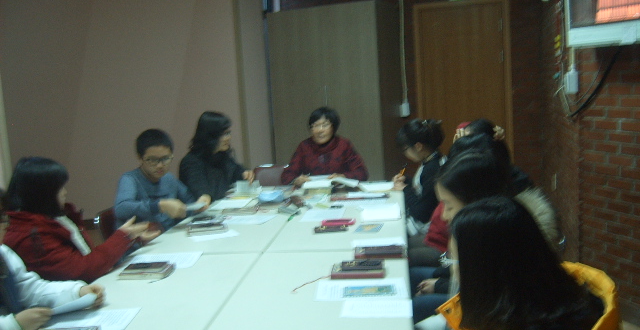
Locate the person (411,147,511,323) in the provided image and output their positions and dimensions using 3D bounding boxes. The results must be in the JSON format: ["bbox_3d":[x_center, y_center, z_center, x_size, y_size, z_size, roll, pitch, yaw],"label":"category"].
[{"bbox_3d":[0.502,0.504,2.355,0.660,1.150,0.500,-2,8,7],"label":"person"}]

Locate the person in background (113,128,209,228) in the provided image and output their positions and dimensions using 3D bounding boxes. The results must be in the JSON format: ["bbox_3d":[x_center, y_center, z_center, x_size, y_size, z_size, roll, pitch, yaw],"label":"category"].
[{"bbox_3d":[-0.853,0.394,3.643,0.620,1.170,0.490,2,10,35],"label":"person in background"}]

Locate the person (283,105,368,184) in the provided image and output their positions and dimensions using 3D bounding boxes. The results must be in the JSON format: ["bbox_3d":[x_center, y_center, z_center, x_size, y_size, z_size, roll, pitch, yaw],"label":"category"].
[{"bbox_3d":[0.055,0.229,4.252,0.550,1.220,0.660,-3,8,4],"label":"person"}]

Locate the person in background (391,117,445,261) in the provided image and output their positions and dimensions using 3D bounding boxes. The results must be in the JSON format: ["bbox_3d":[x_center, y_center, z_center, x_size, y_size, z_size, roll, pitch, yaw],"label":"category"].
[{"bbox_3d":[0.583,0.311,3.691,0.620,1.150,0.480,-3,8,4],"label":"person in background"}]

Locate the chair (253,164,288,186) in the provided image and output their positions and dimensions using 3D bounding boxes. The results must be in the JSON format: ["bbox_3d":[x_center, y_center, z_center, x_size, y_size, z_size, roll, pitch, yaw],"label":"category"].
[{"bbox_3d":[-0.238,0.437,4.338,0.470,0.820,0.530,-3,8,2],"label":"chair"}]

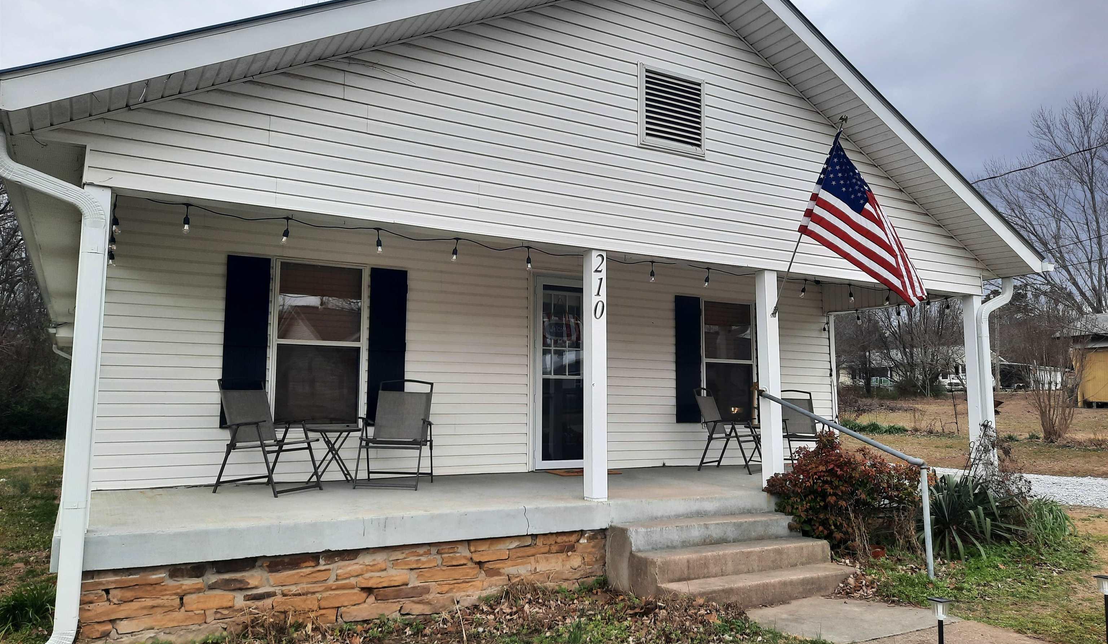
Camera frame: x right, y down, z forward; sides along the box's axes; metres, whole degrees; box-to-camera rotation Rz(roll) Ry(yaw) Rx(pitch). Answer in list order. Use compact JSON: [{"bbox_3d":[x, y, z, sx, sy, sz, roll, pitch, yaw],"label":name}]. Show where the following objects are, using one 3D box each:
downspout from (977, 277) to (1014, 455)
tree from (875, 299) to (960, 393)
[{"bbox_3d":[4.948,0.792,8.825,0.670,2.630,0.110,4,-7,-30],"label":"downspout"},{"bbox_3d":[28.802,1.423,63.499,7.000,9.000,7.000,-3,-7,24],"label":"tree"}]

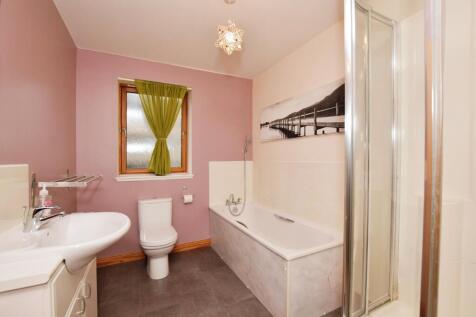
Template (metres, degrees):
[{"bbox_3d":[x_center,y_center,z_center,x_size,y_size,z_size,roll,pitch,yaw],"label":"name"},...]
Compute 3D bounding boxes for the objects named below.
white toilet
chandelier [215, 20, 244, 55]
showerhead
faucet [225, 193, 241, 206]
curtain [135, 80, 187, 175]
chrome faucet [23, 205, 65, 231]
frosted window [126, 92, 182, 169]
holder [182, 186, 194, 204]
[{"bbox_3d":[-0.914,0.875,2.234,0.380,0.780,0.660,0,0,-25],"label":"white toilet"},{"bbox_3d":[-0.064,-0.925,1.520,0.225,0.230,0.225,0,0,0],"label":"chandelier"},{"bbox_3d":[0.161,-0.199,3.041,0.070,0.260,0.110,0,0,-25],"label":"showerhead"},{"bbox_3d":[-0.076,0.607,2.916,0.200,0.180,0.130,0,0,-25],"label":"faucet"},{"bbox_3d":[-0.989,-0.371,2.581,0.628,1.178,0.080,0,0,-25],"label":"curtain"},{"bbox_3d":[-1.001,0.308,1.022,0.168,0.128,0.058,0,0,-25],"label":"chrome faucet"},{"bbox_3d":[-1.132,-0.356,2.745,0.696,1.003,0.060,0,0,-25],"label":"frosted window"},{"bbox_3d":[-0.667,0.499,2.662,0.135,0.220,0.110,0,0,-25],"label":"holder"}]

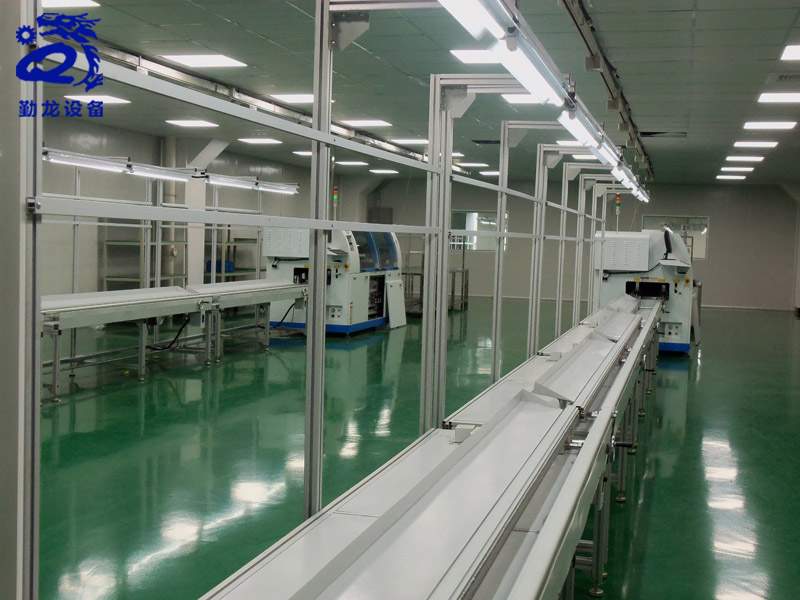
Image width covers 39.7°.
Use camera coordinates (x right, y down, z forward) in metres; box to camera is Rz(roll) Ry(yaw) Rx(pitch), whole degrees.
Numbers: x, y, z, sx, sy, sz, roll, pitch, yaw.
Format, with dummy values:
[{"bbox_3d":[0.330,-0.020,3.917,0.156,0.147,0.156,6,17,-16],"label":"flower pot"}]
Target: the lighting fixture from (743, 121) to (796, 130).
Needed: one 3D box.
[{"bbox_3d":[4.241,-2.018,12.724,0.590,0.060,0.590,2,3,14],"label":"lighting fixture"}]

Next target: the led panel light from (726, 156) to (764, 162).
[{"bbox_3d":[5.426,-2.228,17.419,0.575,0.050,0.575,3,3,14],"label":"led panel light"}]

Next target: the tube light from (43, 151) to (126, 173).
[{"bbox_3d":[-2.523,-1.097,8.931,0.100,0.070,1.230,2,3,14],"label":"tube light"}]

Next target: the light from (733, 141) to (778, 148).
[{"bbox_3d":[4.839,-2.129,15.088,0.590,0.060,0.590,2,3,14],"label":"light"}]

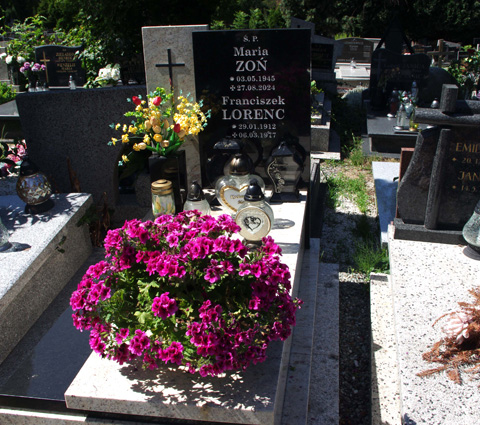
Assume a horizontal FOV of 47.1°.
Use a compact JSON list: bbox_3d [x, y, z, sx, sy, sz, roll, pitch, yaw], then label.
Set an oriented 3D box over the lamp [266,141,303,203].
[{"bbox_3d":[0.234,-0.222,2.875,0.195,0.315,0.150,2,21,9],"label":"lamp"}]

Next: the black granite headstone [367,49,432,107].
[{"bbox_3d":[1.768,-1.493,6.129,0.610,0.670,0.120,1,22,10],"label":"black granite headstone"}]

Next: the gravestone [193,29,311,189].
[{"bbox_3d":[0.077,-0.553,3.049,0.623,0.867,0.090,1,20,10],"label":"gravestone"}]

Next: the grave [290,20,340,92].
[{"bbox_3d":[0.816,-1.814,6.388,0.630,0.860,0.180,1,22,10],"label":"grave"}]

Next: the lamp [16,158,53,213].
[{"bbox_3d":[-0.919,-0.130,2.447,0.160,0.245,0.160,1,22,10],"label":"lamp"}]

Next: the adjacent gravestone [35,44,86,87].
[{"bbox_3d":[-2.442,-1.984,7.501,0.630,0.530,0.120,1,22,10],"label":"adjacent gravestone"}]

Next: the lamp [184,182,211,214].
[{"bbox_3d":[-0.192,-0.010,2.437,0.135,0.255,0.135,1,22,10],"label":"lamp"}]

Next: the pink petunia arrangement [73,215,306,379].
[{"bbox_3d":[-0.155,0.216,1.626,0.659,0.403,0.648,2,21,9],"label":"pink petunia arrangement"}]

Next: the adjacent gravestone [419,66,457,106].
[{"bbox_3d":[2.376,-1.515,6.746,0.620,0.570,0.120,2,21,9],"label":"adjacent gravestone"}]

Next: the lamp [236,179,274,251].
[{"bbox_3d":[0.056,0.010,2.286,0.160,0.308,0.100,1,22,10],"label":"lamp"}]

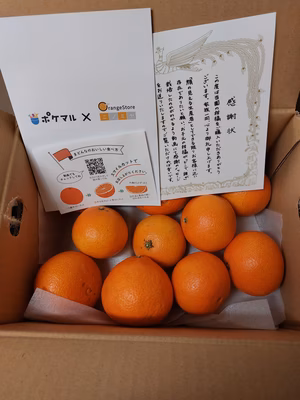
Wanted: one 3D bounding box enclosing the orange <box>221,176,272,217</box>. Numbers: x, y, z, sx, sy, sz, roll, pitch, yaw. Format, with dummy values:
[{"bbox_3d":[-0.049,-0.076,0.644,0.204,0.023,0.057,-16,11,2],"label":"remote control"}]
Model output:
[{"bbox_3d":[0.146,-0.014,0.425,0.078,0.075,0.078,0,69,-1],"label":"orange"}]

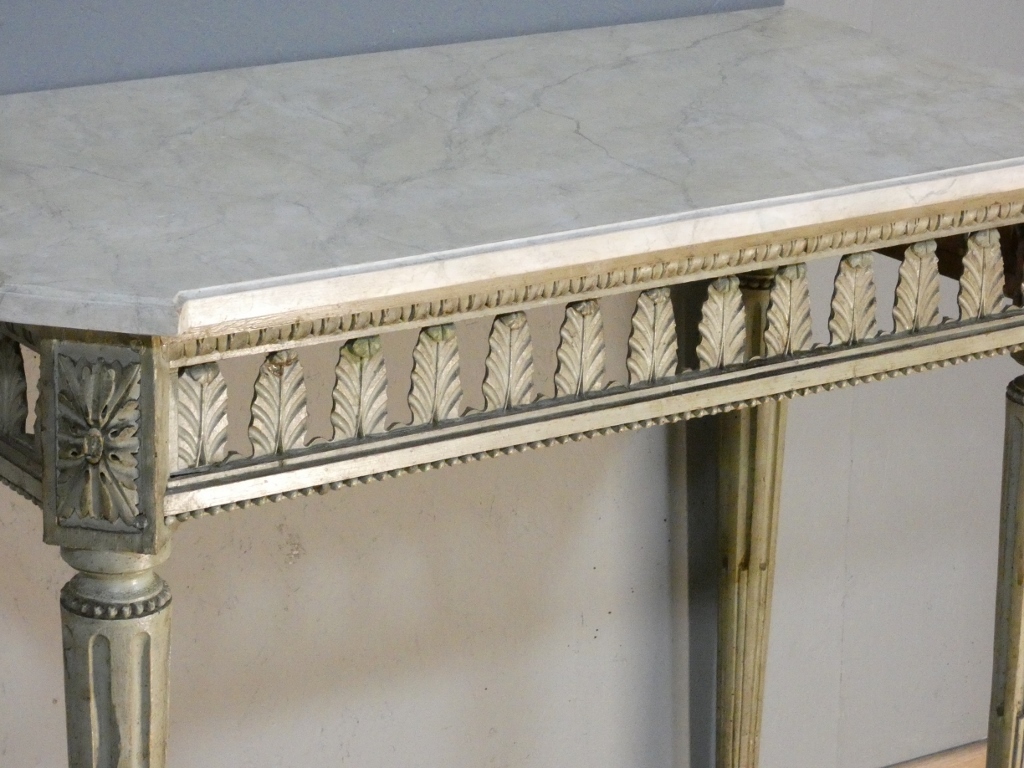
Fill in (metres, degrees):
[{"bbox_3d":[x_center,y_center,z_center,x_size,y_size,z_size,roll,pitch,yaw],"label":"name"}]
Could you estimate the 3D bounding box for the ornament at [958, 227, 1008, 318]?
[{"bbox_3d":[0.391,-0.092,2.879,0.047,0.076,0.015,-11,22,-33],"label":"ornament"}]

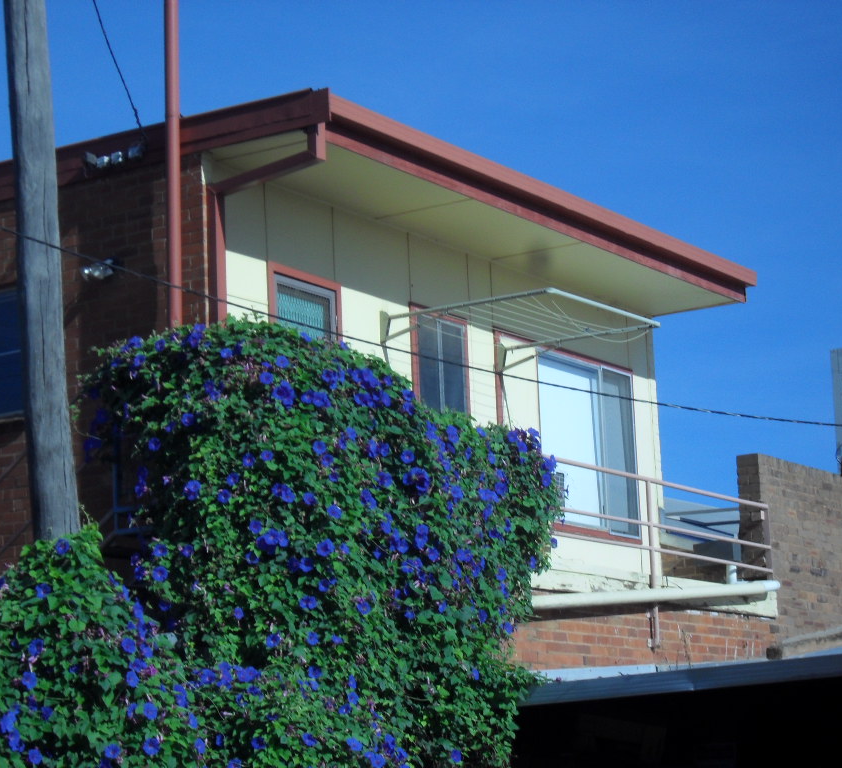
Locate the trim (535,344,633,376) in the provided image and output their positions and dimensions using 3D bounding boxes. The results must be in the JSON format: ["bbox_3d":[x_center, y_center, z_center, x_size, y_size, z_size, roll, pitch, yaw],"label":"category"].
[{"bbox_3d":[1.496,-0.226,20.517,0.050,0.073,1.720,-9,-13,33],"label":"trim"}]

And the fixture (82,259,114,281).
[{"bbox_3d":[-2.349,-0.834,16.591,0.170,0.125,0.150,-9,-13,33],"label":"fixture"}]

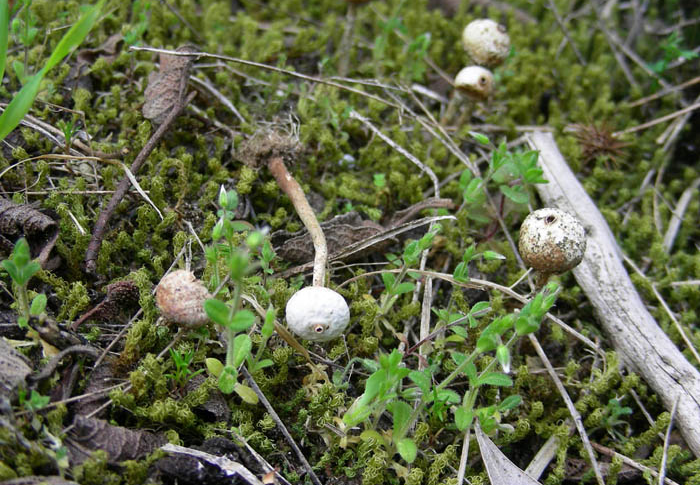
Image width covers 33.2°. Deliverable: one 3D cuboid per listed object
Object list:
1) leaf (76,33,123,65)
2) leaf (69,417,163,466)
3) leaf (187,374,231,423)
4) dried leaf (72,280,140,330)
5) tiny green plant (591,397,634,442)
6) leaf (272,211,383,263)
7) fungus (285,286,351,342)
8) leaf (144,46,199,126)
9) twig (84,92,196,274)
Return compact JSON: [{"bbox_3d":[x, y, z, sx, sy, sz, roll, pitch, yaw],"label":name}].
[{"bbox_3d":[-0.064,-0.049,0.298,0.011,0.005,0.009,0,40,0],"label":"leaf"},{"bbox_3d":[-0.040,0.034,0.199,0.017,0.005,0.007,0,40,0],"label":"leaf"},{"bbox_3d":[-0.025,0.028,0.208,0.008,0.005,0.007,0,40,0],"label":"leaf"},{"bbox_3d":[-0.047,0.012,0.227,0.013,0.006,0.008,0,40,0],"label":"dried leaf"},{"bbox_3d":[0.045,0.031,0.203,0.008,0.005,0.007,0,40,0],"label":"tiny green plant"},{"bbox_3d":[-0.004,-0.001,0.240,0.022,0.007,0.009,0,40,0],"label":"leaf"},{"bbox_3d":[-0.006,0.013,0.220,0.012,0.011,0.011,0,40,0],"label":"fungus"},{"bbox_3d":[-0.043,-0.038,0.282,0.013,0.010,0.020,0,40,0],"label":"leaf"},{"bbox_3d":[-0.046,-0.014,0.256,0.006,0.006,0.063,9,41,11],"label":"twig"}]

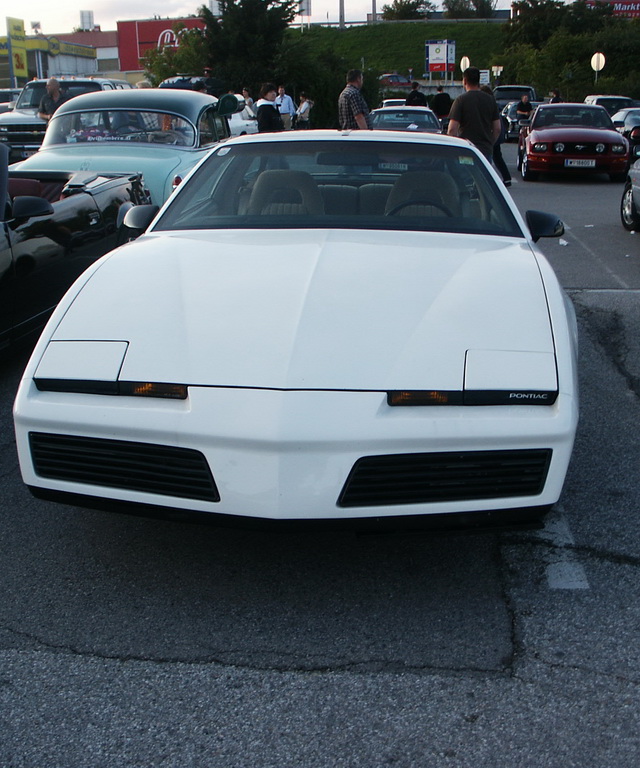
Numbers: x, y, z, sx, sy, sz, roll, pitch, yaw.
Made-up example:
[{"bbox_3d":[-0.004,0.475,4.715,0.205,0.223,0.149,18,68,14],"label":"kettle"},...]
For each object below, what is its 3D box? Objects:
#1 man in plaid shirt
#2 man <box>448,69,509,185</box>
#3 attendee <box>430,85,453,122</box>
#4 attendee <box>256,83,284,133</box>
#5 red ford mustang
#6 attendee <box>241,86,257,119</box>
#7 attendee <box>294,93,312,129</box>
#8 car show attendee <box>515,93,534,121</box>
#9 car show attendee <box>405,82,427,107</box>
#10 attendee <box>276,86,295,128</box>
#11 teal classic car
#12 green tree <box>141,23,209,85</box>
[{"bbox_3d":[0.403,-2.653,11.831,0.330,1.790,0.500,-12,18,-35],"label":"man in plaid shirt"},{"bbox_3d":[1.658,-2.498,11.231,0.560,1.790,0.330,-1,15,0],"label":"man"},{"bbox_3d":[3.228,-7.109,27.728,0.530,1.700,0.330,1,16,5],"label":"attendee"},{"bbox_3d":[-0.745,-3.568,15.219,0.350,1.630,0.500,9,18,29],"label":"attendee"},{"bbox_3d":[4.897,-4.804,20.365,1.880,1.390,4.770,1,15,8],"label":"red ford mustang"},{"bbox_3d":[-1.829,-6.803,26.718,0.330,1.620,0.470,-9,18,-29],"label":"attendee"},{"bbox_3d":[-0.421,-6.719,26.708,0.360,1.550,0.470,-5,16,-17],"label":"attendee"},{"bbox_3d":[5.870,-7.413,29.719,0.500,1.700,0.360,-1,15,0],"label":"car show attendee"},{"bbox_3d":[2.346,-6.420,25.229,0.520,1.780,0.330,0,15,6],"label":"car show attendee"},{"bbox_3d":[-0.807,-6.043,24.231,0.500,1.790,0.320,2,15,11],"label":"attendee"},{"bbox_3d":[-1.758,-2.257,10.911,1.890,1.580,4.950,0,15,6],"label":"teal classic car"},{"bbox_3d":[-5.090,-10.926,37.551,2.800,4.100,2.800,0,16,0],"label":"green tree"}]

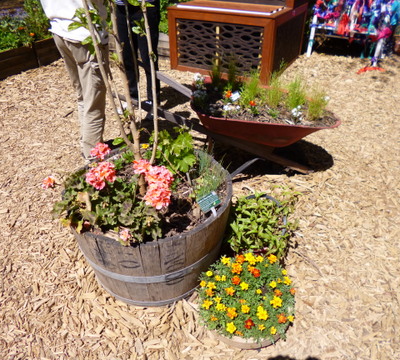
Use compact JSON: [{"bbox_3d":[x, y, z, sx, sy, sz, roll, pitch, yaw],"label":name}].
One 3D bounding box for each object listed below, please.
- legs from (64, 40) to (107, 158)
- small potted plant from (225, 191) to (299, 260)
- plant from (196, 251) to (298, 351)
[{"bbox_3d":[-0.749,-0.545,2.243,0.270,0.850,0.270,-21,39,-29],"label":"legs"},{"bbox_3d":[0.255,0.225,1.599,0.350,0.280,0.330,0,33,0],"label":"small potted plant"},{"bbox_3d":[0.177,0.454,1.293,0.375,0.235,0.375,0,33,0],"label":"plant"}]

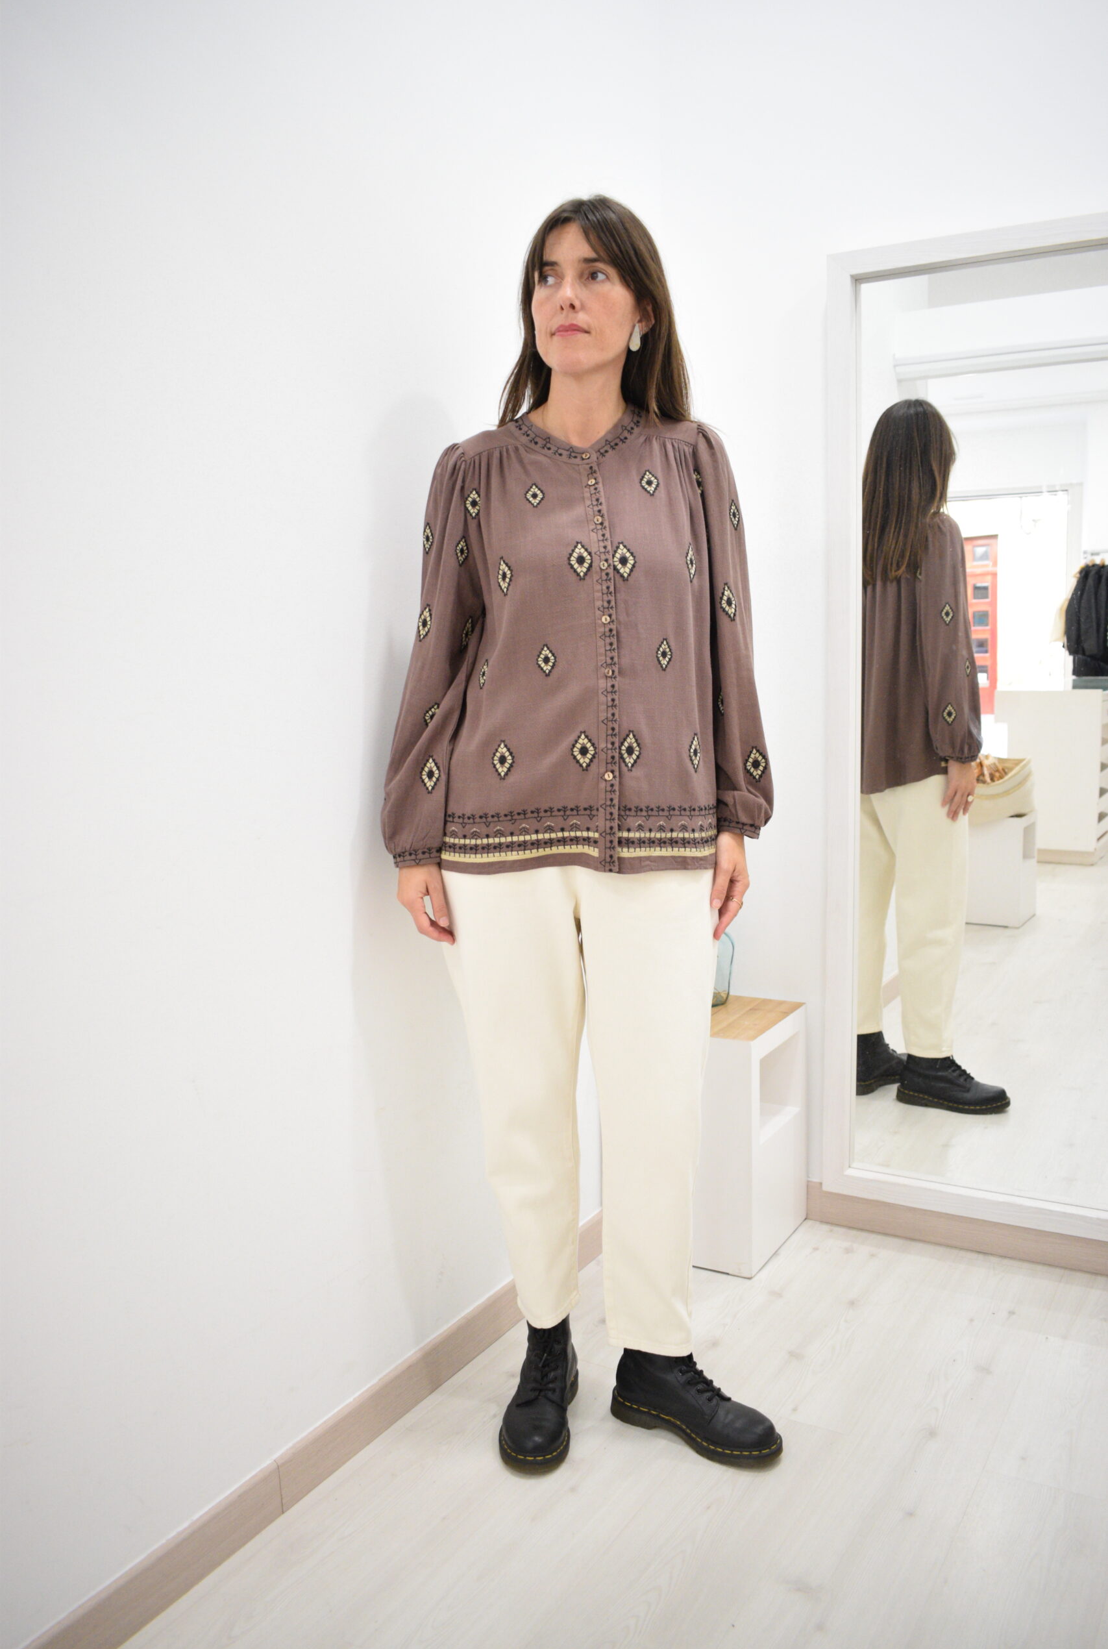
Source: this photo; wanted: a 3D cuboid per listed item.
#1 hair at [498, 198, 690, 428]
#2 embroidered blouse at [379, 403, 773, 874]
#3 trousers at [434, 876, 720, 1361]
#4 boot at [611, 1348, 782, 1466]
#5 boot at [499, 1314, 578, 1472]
[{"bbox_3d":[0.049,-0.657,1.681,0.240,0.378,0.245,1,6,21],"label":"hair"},{"bbox_3d":[0.033,-0.264,1.721,0.510,0.647,0.275,-2,5,-14],"label":"embroidered blouse"},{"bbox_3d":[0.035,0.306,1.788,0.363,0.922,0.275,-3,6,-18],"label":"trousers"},{"bbox_3d":[0.207,0.783,1.784,0.270,0.165,0.105,3,6,35],"label":"boot"},{"bbox_3d":[-0.009,0.782,1.818,0.103,0.165,0.270,0,5,11],"label":"boot"}]

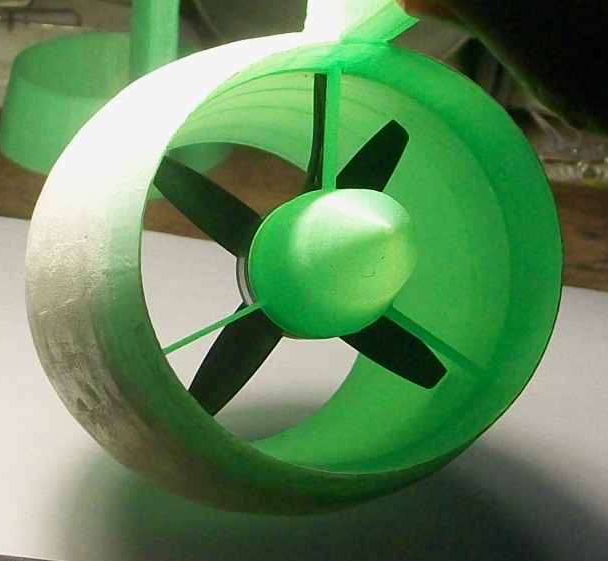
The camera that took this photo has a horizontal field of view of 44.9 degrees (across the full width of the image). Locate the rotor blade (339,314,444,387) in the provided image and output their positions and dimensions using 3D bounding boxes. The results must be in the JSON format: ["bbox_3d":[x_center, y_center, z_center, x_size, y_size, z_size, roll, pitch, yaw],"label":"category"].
[{"bbox_3d":[0.021,0.016,0.177,0.029,0.011,0.004,39,3,-14],"label":"rotor blade"}]

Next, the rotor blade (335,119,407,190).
[{"bbox_3d":[0.015,-0.025,0.179,0.004,0.011,0.029,12,62,52],"label":"rotor blade"}]

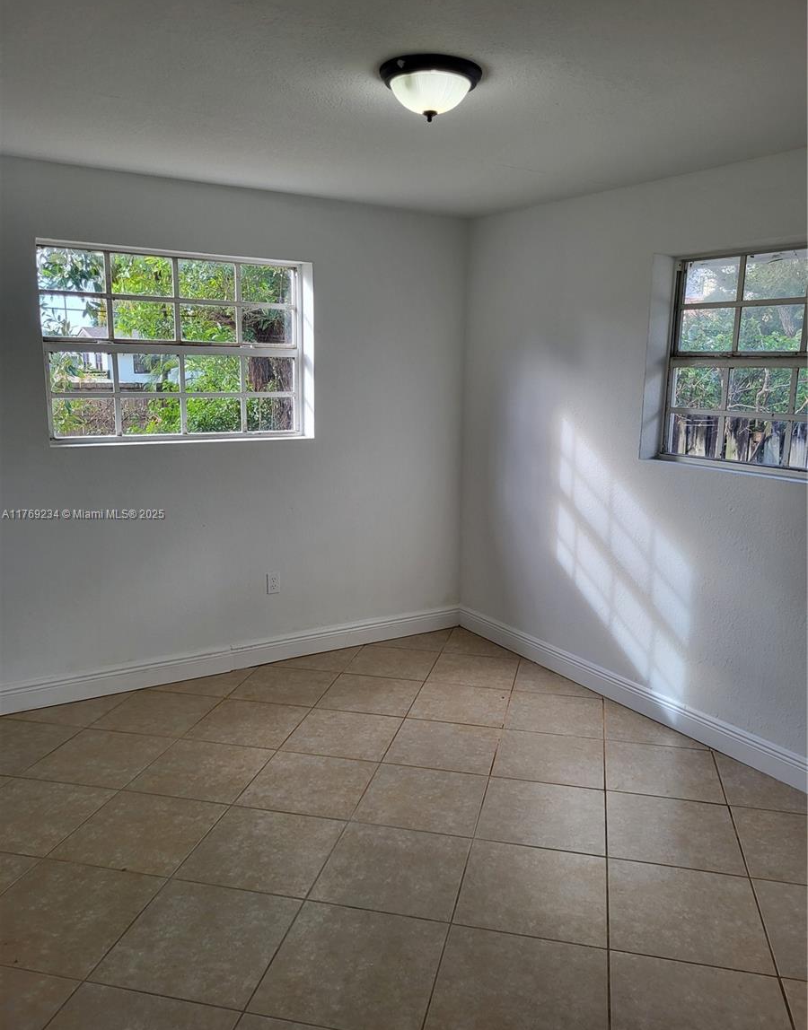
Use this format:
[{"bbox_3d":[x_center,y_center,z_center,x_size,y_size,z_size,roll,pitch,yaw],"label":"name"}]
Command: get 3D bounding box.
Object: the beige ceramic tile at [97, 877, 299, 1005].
[{"bbox_3d":[-0.578,1.225,2.333,0.449,0.012,0.449,3,11,13],"label":"beige ceramic tile"}]

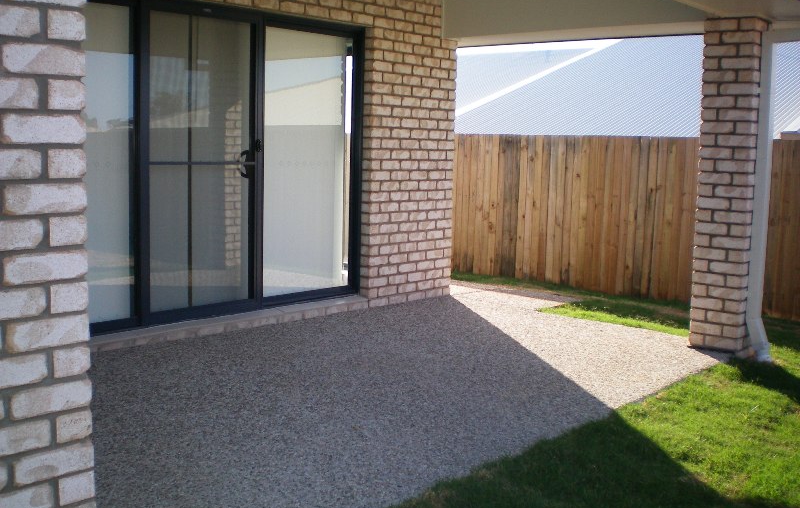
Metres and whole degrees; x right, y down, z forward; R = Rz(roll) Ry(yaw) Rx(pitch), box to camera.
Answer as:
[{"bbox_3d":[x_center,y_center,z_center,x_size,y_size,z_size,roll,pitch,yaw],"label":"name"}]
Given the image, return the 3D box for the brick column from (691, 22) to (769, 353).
[{"bbox_3d":[2.323,-0.464,6.125,0.348,2.277,0.348,7,9,42],"label":"brick column"}]

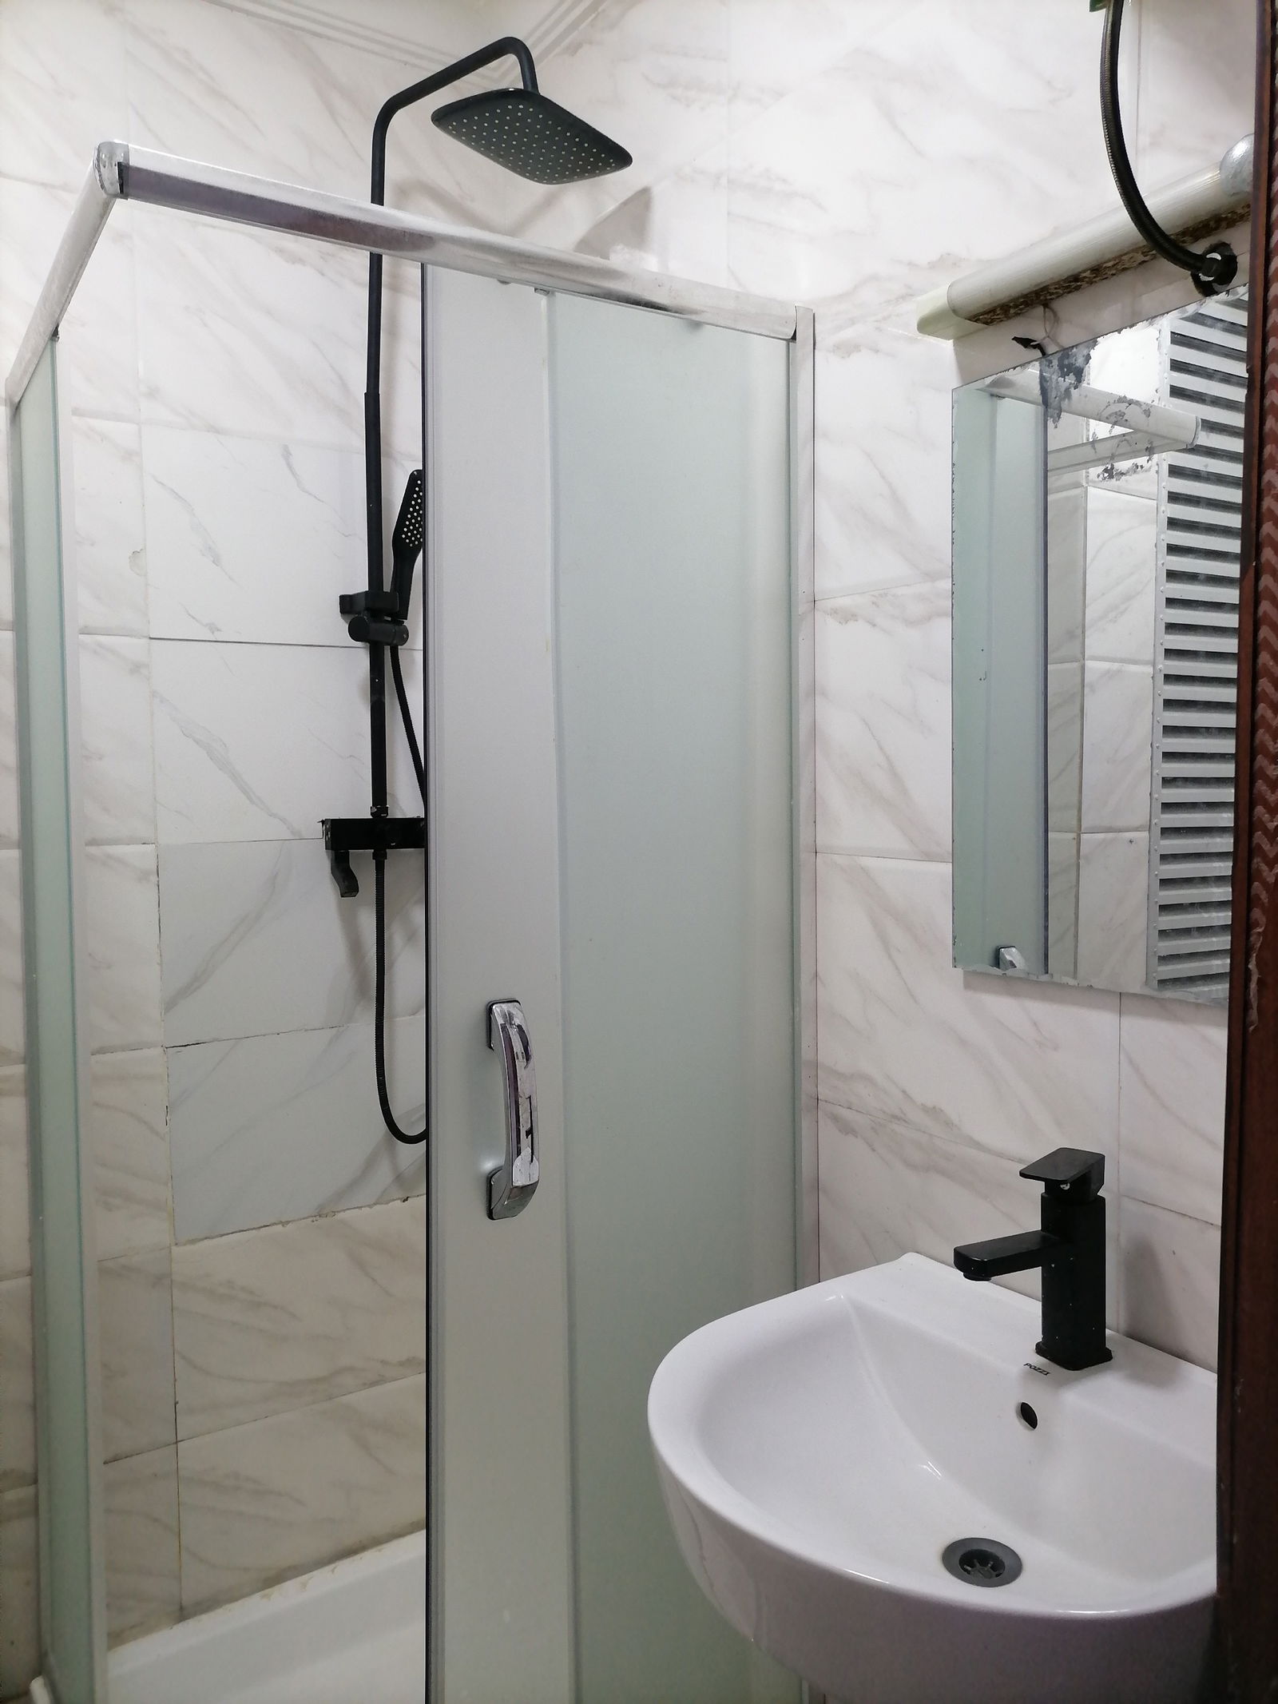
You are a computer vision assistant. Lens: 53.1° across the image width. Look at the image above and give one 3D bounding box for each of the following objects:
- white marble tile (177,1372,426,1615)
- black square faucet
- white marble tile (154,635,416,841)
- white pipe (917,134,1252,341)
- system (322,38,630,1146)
[{"bbox_3d":[-0.442,1.015,2.096,0.600,0.290,0.012,-3,5,-32],"label":"white marble tile"},{"bbox_3d":[0.351,0.365,1.139,0.150,0.187,0.050,-3,5,-27],"label":"black square faucet"},{"bbox_3d":[-0.453,-0.173,2.013,0.600,0.300,0.012,-3,5,-32],"label":"white marble tile"},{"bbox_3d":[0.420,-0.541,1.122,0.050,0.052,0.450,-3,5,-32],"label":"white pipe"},{"bbox_3d":[-0.250,-0.336,1.896,0.355,1.610,0.455,-3,4,-33],"label":"system"}]

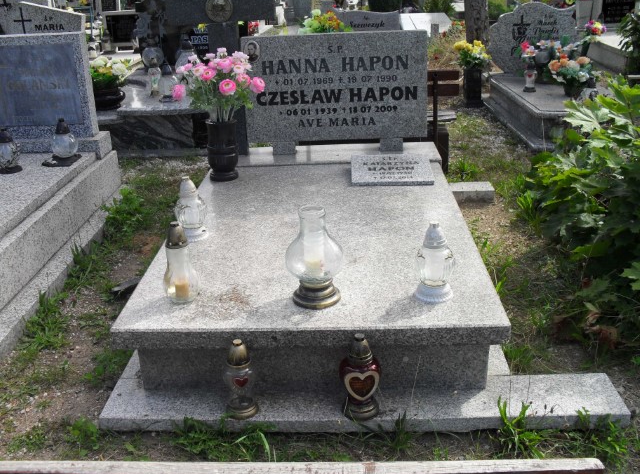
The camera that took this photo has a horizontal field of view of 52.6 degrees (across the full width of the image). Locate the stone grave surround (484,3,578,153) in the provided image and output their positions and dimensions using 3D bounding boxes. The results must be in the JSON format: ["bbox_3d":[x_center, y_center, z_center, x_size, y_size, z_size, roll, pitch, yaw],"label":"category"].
[{"bbox_3d":[1.919,-1.379,5.187,0.880,0.850,1.850,-2,24,2],"label":"stone grave surround"}]

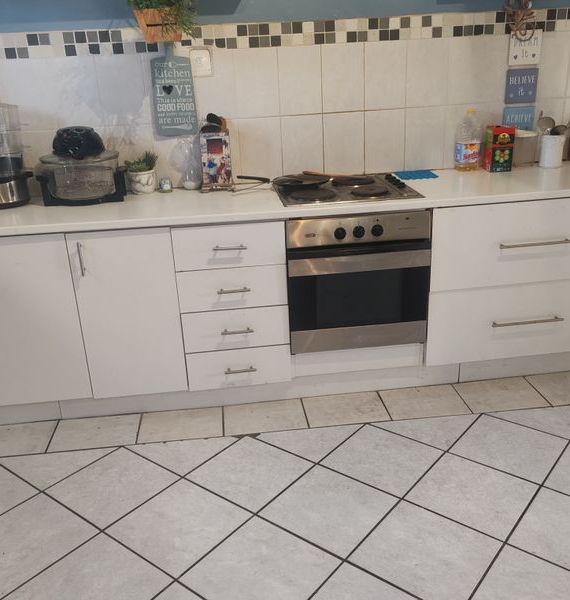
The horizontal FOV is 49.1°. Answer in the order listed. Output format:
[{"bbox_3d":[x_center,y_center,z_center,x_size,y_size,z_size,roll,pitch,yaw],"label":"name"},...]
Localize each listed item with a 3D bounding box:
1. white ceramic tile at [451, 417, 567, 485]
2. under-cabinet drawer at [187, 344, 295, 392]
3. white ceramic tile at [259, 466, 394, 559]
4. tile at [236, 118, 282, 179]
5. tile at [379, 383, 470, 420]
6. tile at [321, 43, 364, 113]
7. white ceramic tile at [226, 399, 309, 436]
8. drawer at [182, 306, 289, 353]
[{"bbox_3d":[0.873,0.574,2.429,0.353,0.010,0.353,13,25,37],"label":"white ceramic tile"},{"bbox_3d":[-0.217,0.221,2.866,0.444,0.177,0.423,-5,20,-5],"label":"under-cabinet drawer"},{"bbox_3d":[0.151,0.700,2.096,0.354,0.010,0.349,13,25,37],"label":"white ceramic tile"},{"bbox_3d":[-0.114,-0.728,2.981,0.200,0.285,0.012,-4,20,-5],"label":"tile"},{"bbox_3d":[0.605,0.450,2.726,0.347,0.010,0.261,-4,20,-5],"label":"tile"},{"bbox_3d":[0.272,-1.029,2.904,0.200,0.300,0.010,-5,20,-5],"label":"tile"},{"bbox_3d":[-0.087,0.511,2.699,0.350,0.012,0.261,-4,20,-5],"label":"white ceramic tile"},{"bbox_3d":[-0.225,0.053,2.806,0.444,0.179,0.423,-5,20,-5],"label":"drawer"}]

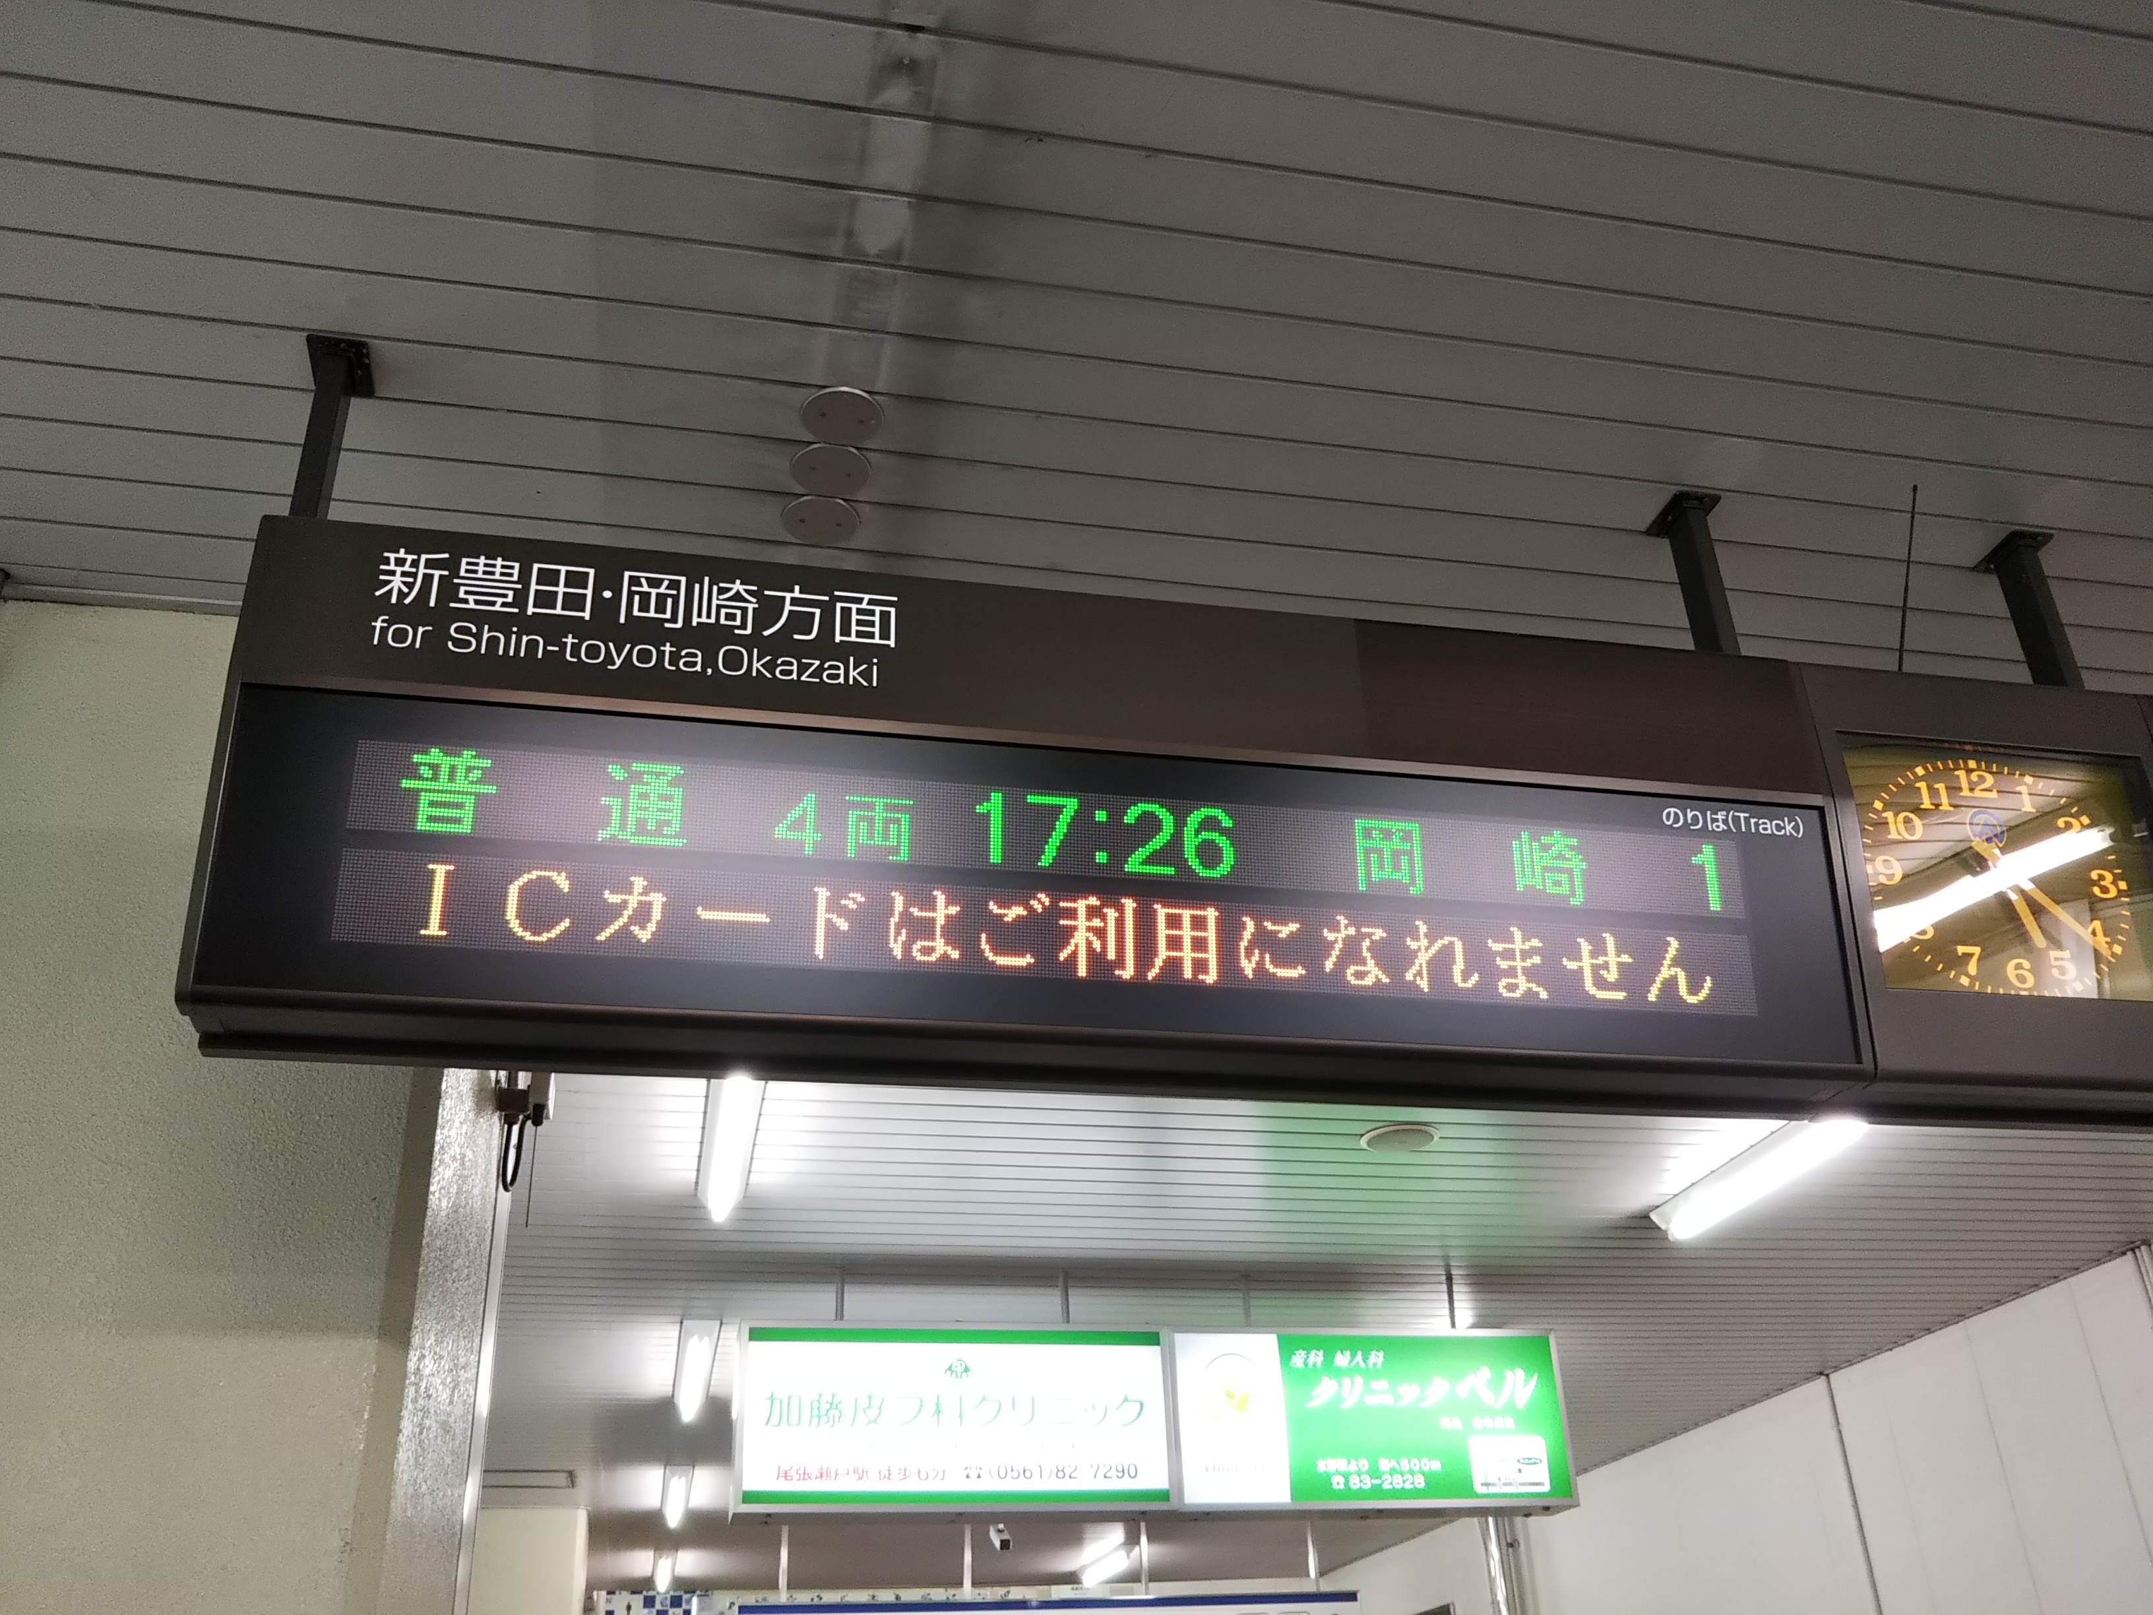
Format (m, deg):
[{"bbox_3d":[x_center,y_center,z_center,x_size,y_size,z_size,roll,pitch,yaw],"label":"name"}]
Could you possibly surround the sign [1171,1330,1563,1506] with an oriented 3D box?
[{"bbox_3d":[0.882,1.887,5.723,1.248,0.522,0.214,4,-30,-12],"label":"sign"}]

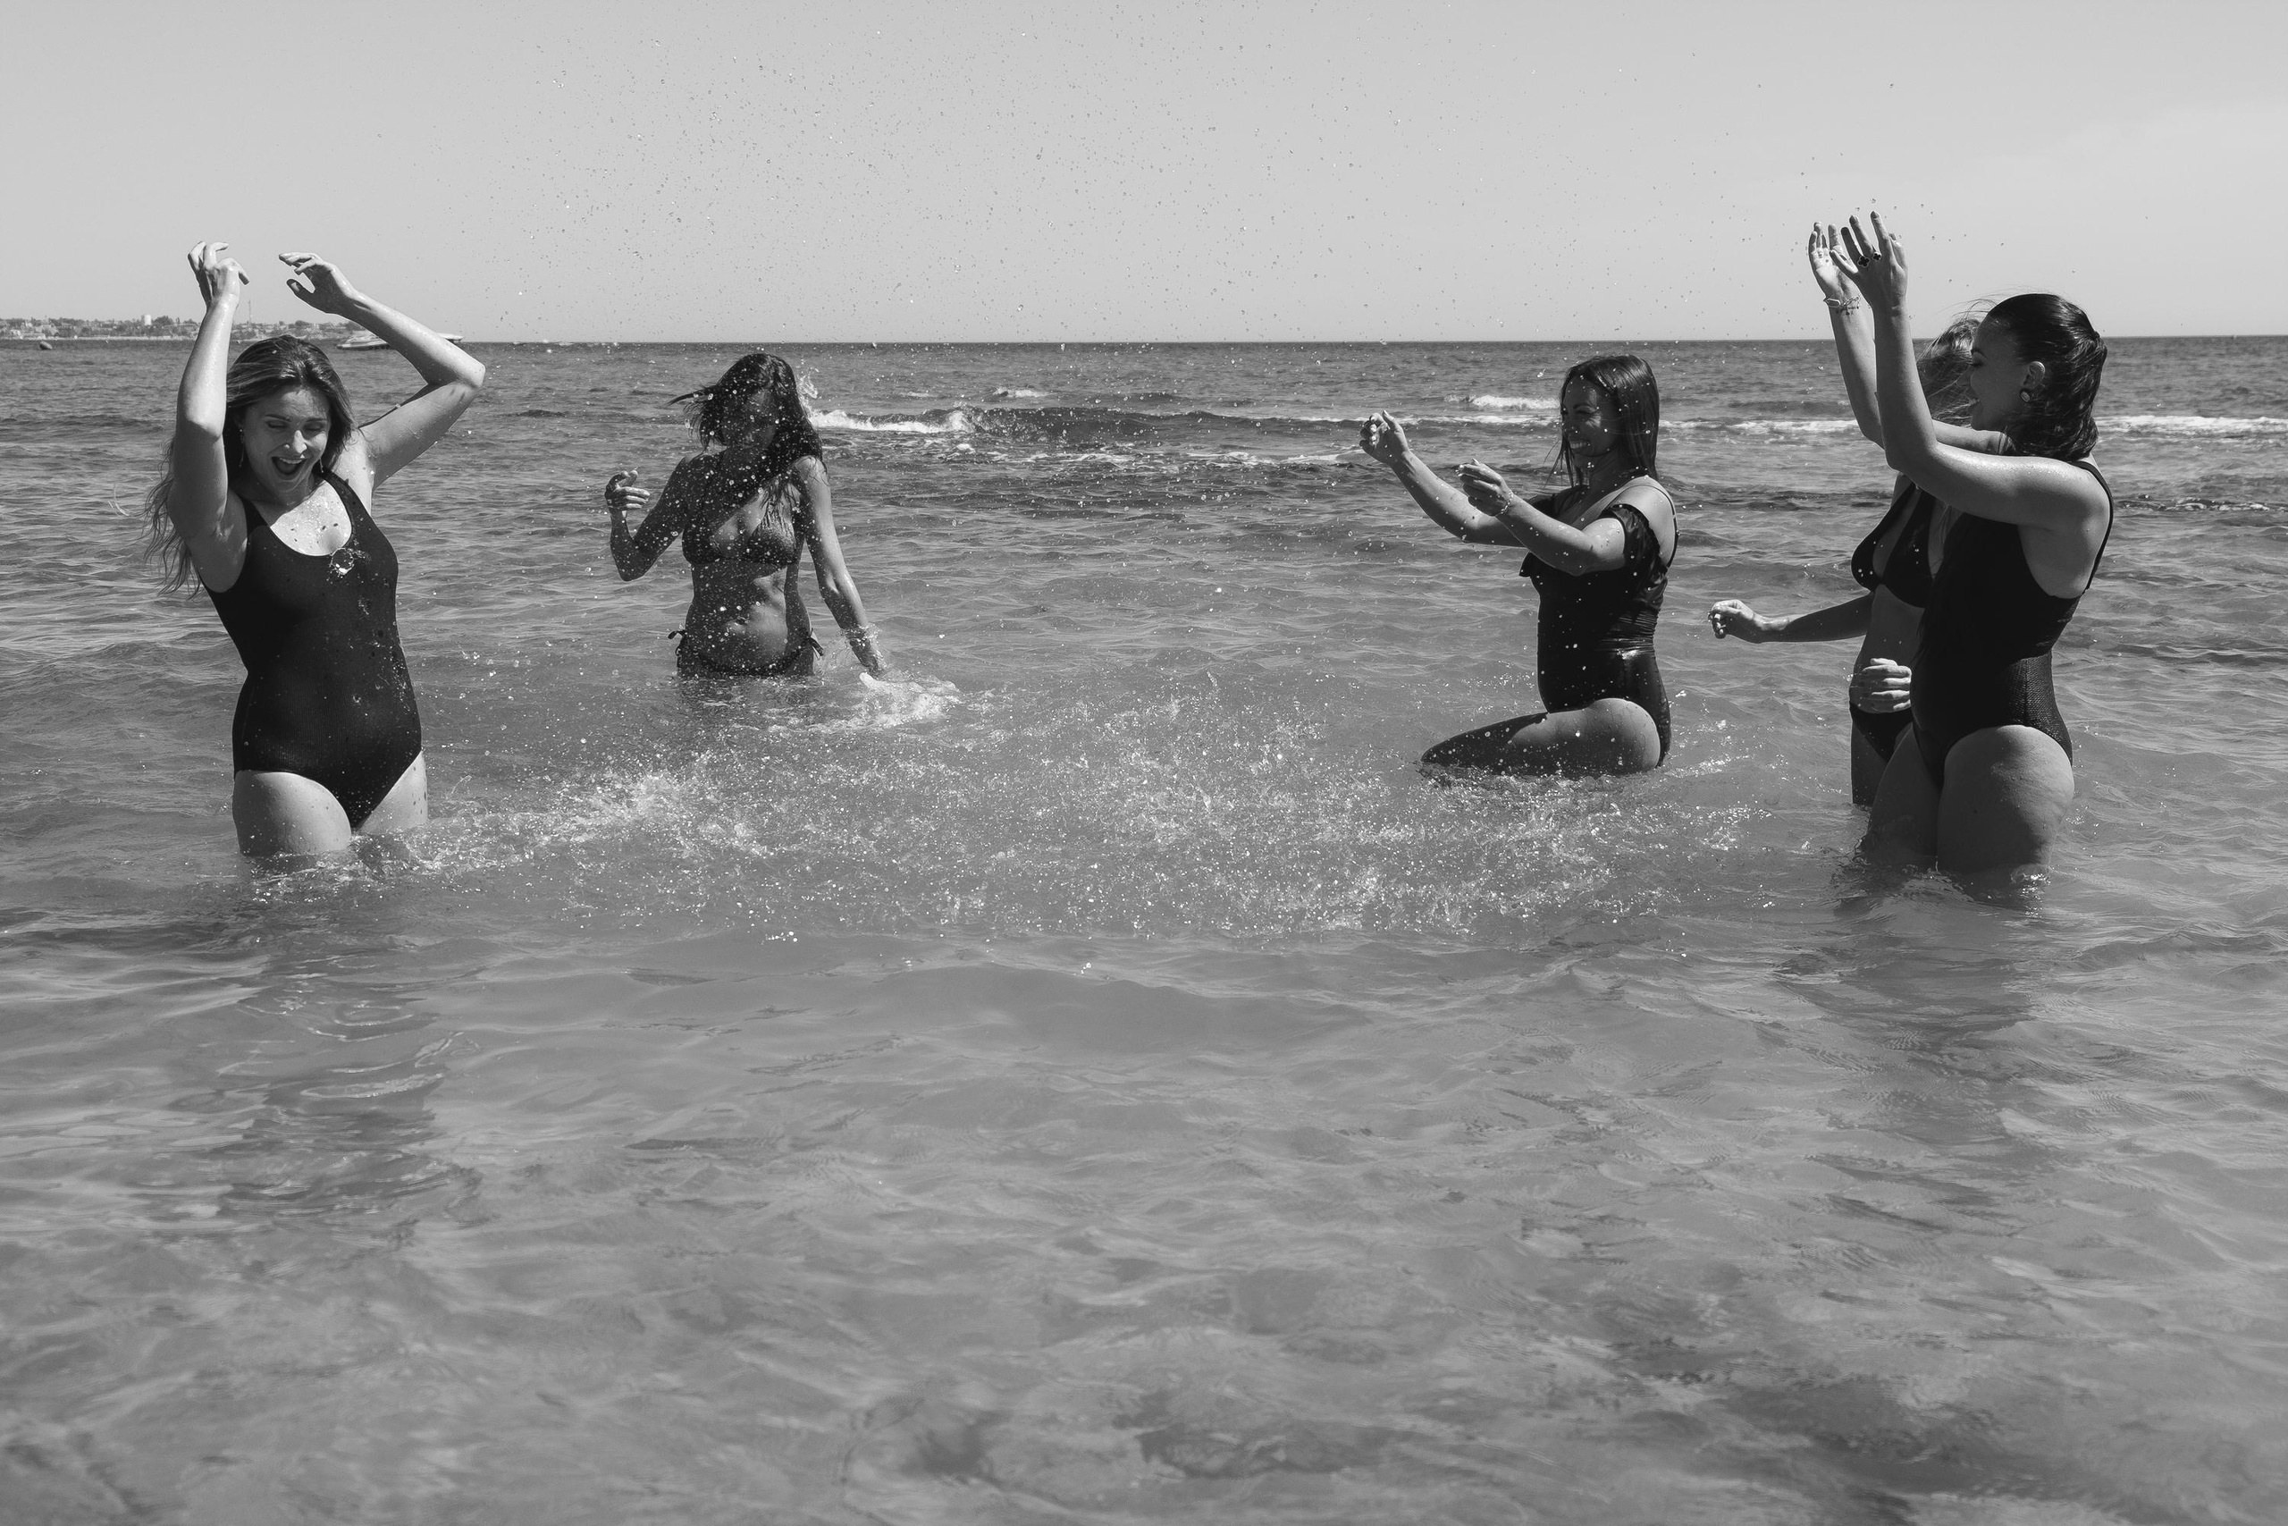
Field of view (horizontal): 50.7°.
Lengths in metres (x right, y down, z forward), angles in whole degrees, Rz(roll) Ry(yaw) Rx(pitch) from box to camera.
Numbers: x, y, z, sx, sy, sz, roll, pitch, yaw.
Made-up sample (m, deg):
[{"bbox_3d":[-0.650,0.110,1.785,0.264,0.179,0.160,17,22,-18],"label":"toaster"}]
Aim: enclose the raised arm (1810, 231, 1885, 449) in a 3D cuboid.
[{"bbox_3d":[1.335,-0.805,4.580,0.130,0.430,0.130,-14,11,-26],"label":"raised arm"}]

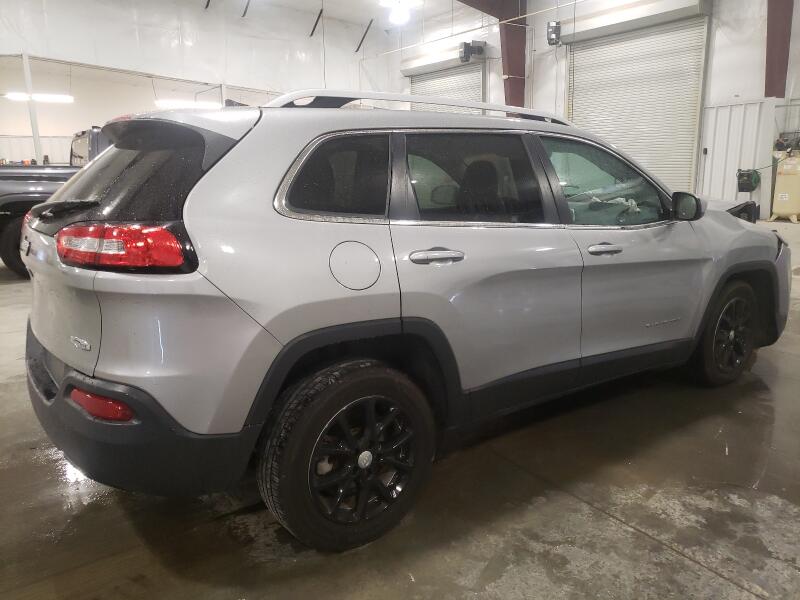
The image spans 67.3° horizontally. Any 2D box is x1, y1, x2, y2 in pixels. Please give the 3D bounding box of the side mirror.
[{"bbox_3d":[1.415,-0.465,2.982,0.130,0.150,0.190,-8,13,-29],"label":"side mirror"}]

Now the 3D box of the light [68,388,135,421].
[{"bbox_3d":[-0.903,0.320,1.831,0.235,0.068,0.050,3,12,22],"label":"light"}]

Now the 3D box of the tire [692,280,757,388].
[{"bbox_3d":[2.007,0.202,3.806,0.695,0.695,0.230,-9,14,-35],"label":"tire"}]

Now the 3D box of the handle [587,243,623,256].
[{"bbox_3d":[0.970,-0.238,2.829,0.235,0.048,0.050,-5,11,-36],"label":"handle"}]

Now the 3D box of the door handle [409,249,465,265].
[{"bbox_3d":[0.143,-0.155,2.237,0.240,0.048,0.050,-5,11,-36],"label":"door handle"}]

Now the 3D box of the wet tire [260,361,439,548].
[{"bbox_3d":[-0.181,0.564,2.265,0.695,0.695,0.230,-9,14,-35],"label":"wet tire"}]

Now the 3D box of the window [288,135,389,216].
[{"bbox_3d":[-0.208,-0.445,2.127,0.480,0.315,0.045,-10,-10,-31],"label":"window"}]

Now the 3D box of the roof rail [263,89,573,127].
[{"bbox_3d":[0.184,-0.803,2.530,1.670,0.090,0.065,-11,15,-35],"label":"roof rail"}]

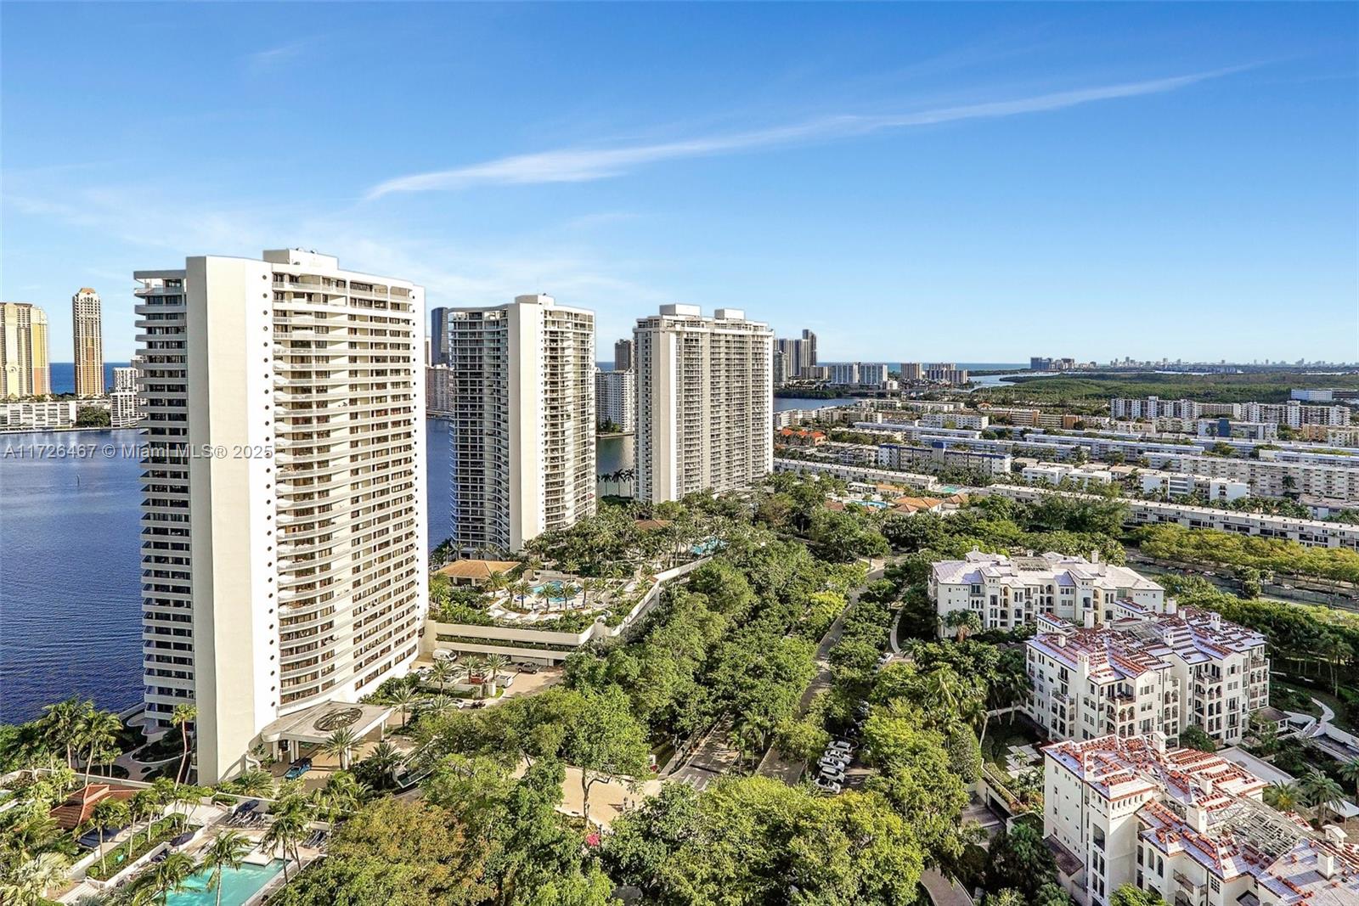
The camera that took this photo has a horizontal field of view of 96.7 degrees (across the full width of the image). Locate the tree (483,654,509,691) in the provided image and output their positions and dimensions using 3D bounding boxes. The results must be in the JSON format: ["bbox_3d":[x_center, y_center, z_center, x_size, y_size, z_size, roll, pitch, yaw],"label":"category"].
[{"bbox_3d":[-39.916,48.112,132.000,5.700,7.800,5.600,-2,5,-17],"label":"tree"}]

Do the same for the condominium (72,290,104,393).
[{"bbox_3d":[-1028.000,-183.000,1050.000,34.000,193.000,32.000,5,8,37],"label":"condominium"}]

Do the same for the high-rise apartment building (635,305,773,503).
[{"bbox_3d":[14.815,-25.974,318.000,30.000,97.000,76.000,4,7,41],"label":"high-rise apartment building"}]

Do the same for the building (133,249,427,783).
[{"bbox_3d":[-85.200,7.000,132.000,38.500,92.000,47.000,2,4,27],"label":"building"}]

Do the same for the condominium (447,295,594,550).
[{"bbox_3d":[-60.400,-10.500,228.900,41.000,92.000,45.000,2,5,28],"label":"condominium"}]

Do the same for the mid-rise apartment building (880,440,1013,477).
[{"bbox_3d":[173.006,3.478,396.000,78.000,17.000,16.000,4,7,41],"label":"mid-rise apartment building"}]

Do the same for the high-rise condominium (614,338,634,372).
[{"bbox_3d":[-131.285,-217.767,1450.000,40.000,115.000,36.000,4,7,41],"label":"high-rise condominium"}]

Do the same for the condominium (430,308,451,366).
[{"bbox_3d":[-585.443,-253.989,1480.000,45.000,198.000,36.000,3,5,37],"label":"condominium"}]

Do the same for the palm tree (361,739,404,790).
[{"bbox_3d":[-50.032,52.765,102.000,7.100,7.600,7.000,-2,6,-26],"label":"palm tree"}]

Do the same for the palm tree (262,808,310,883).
[{"bbox_3d":[-54.243,54.342,83.500,6.500,9.200,6.200,-3,6,-33],"label":"palm tree"}]

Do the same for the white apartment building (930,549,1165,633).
[{"bbox_3d":[91.700,37.000,159.000,53.000,18.000,21.000,0,7,4],"label":"white apartment building"}]

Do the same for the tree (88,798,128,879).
[{"bbox_3d":[-78.100,53.000,82.500,5.600,9.400,5.600,-6,9,-43],"label":"tree"}]

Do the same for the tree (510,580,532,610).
[{"bbox_3d":[-40.687,36.300,154.800,5.200,7.600,5.300,-1,4,-14],"label":"tree"}]

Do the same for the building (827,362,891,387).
[{"bbox_3d":[518.000,-224.000,1750.000,168.000,66.000,50.000,4,7,29],"label":"building"}]

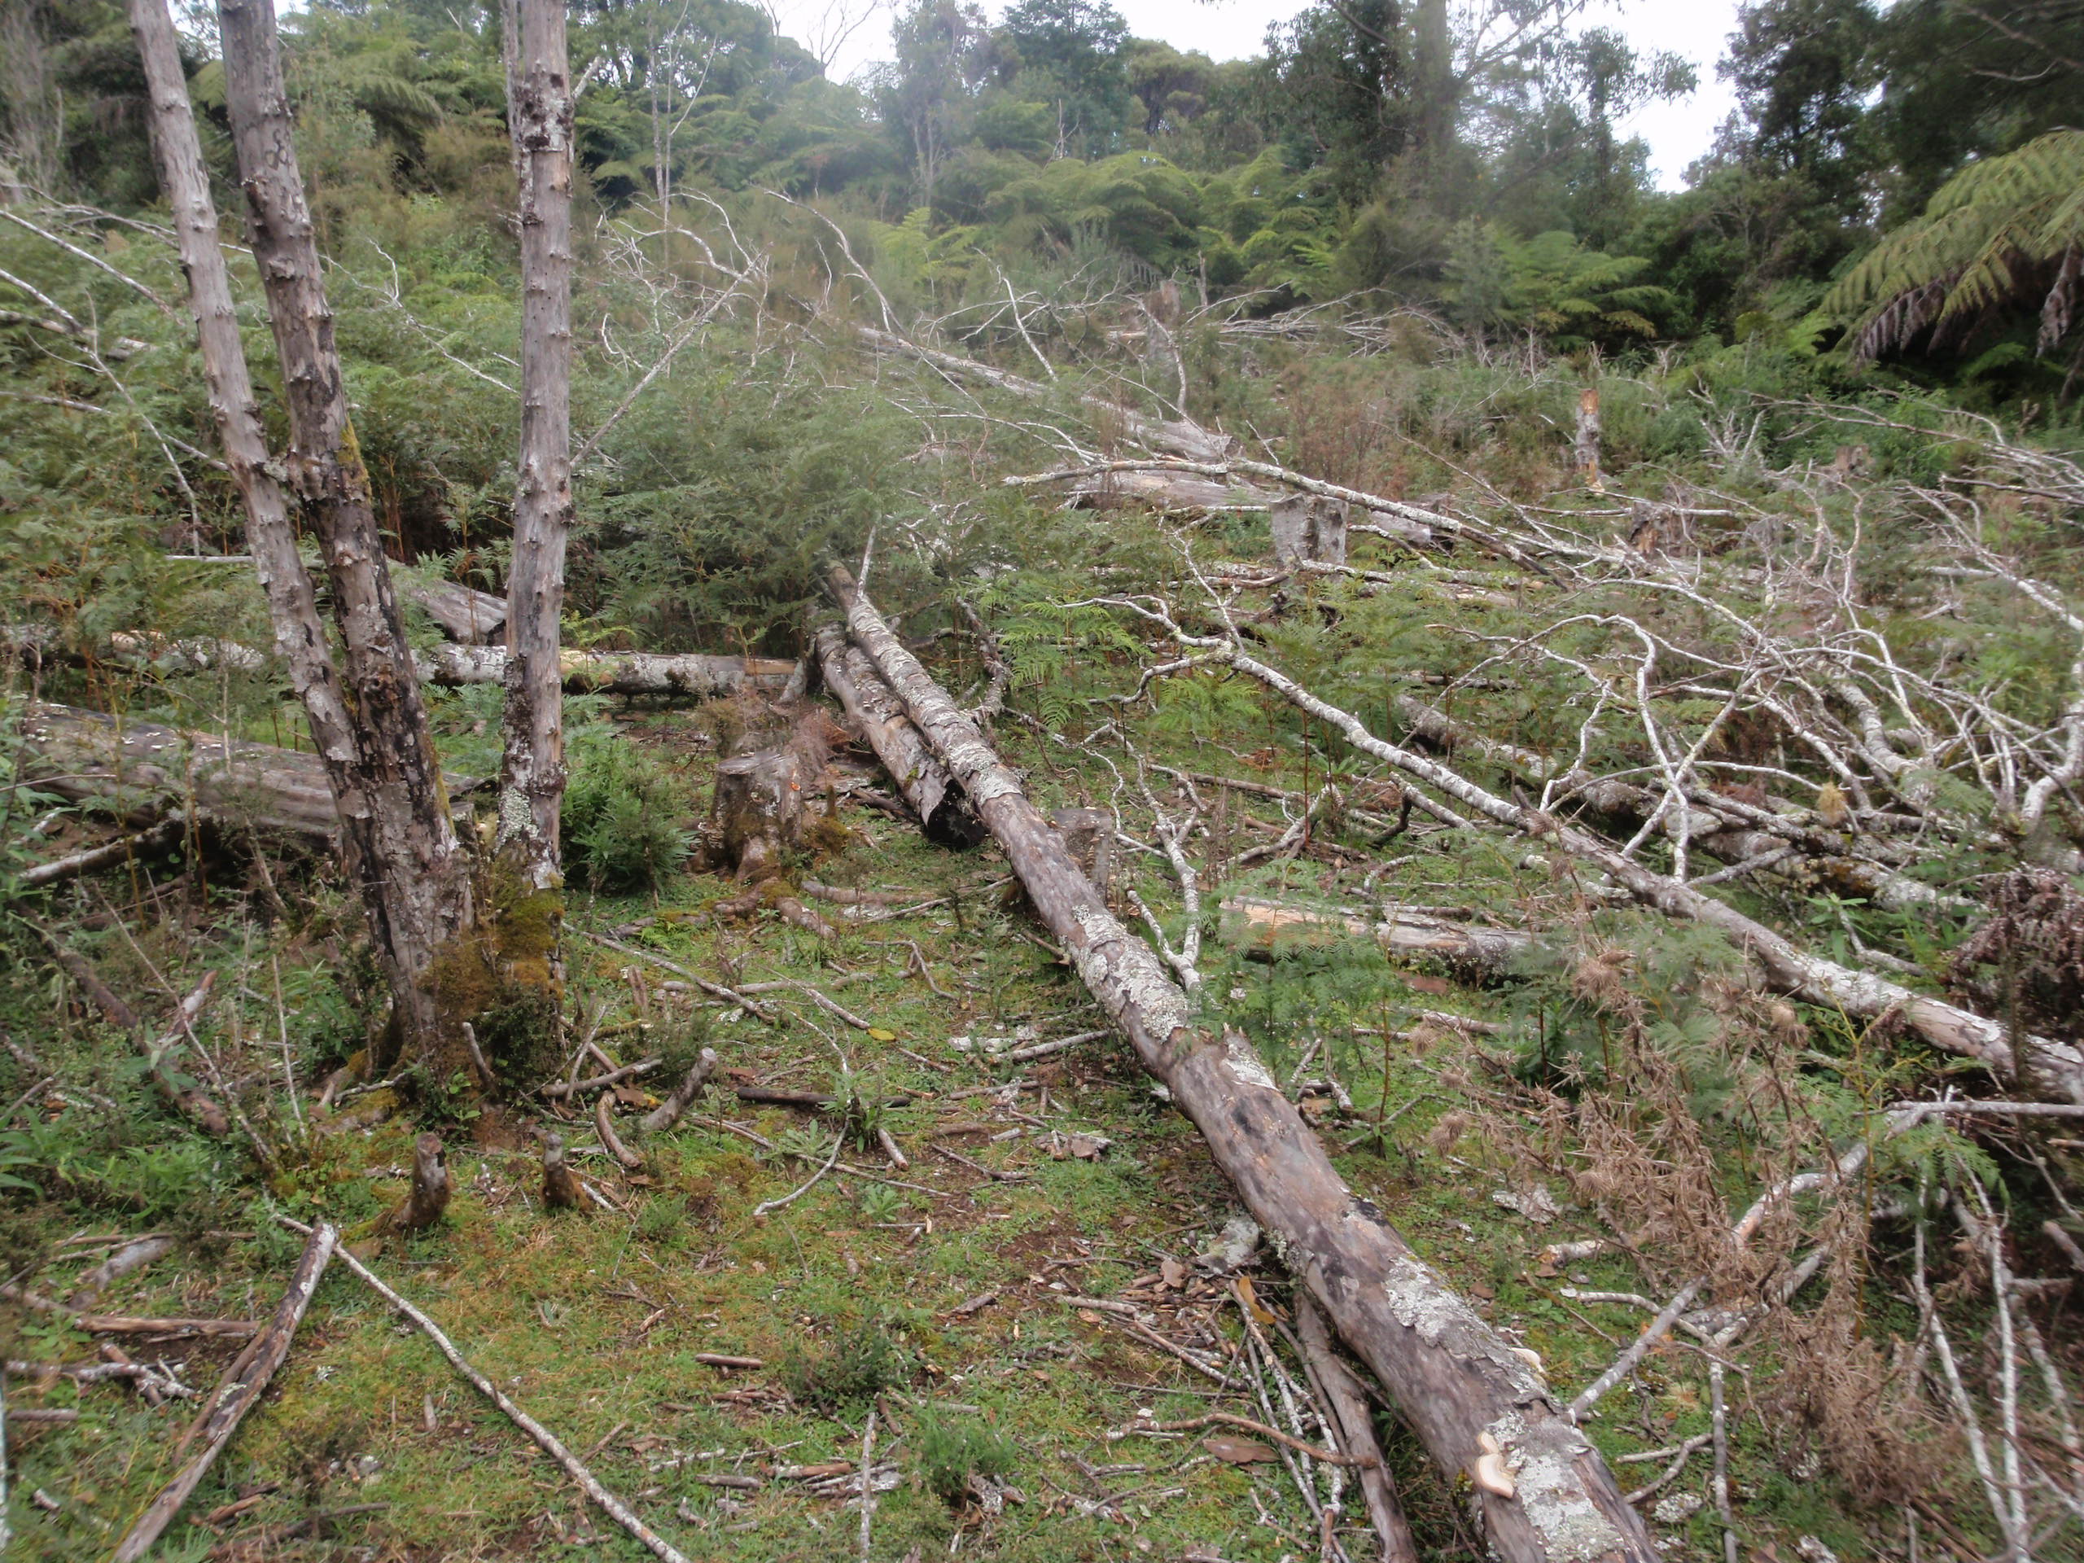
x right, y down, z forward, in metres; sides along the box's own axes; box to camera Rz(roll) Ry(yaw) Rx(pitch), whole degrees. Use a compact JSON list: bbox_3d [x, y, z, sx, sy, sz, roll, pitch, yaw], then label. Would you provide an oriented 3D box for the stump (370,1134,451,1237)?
[{"bbox_3d":[-1.061,0.667,2.816,0.115,0.140,0.080,-5,14,-22],"label":"stump"}]

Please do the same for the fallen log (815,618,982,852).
[{"bbox_3d":[-0.756,-0.352,7.700,0.220,0.220,3.819,-3,14,-13],"label":"fallen log"}]

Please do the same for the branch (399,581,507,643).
[{"bbox_3d":[-3.098,-0.937,8.825,0.220,0.210,1.126,-10,21,-39],"label":"branch"}]

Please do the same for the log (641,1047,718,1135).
[{"bbox_3d":[-0.727,0.620,3.395,0.045,0.050,0.218,6,34,24],"label":"log"}]

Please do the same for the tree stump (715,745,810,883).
[{"bbox_3d":[-0.838,0.089,4.993,0.265,0.350,0.260,-2,13,-9],"label":"tree stump"}]

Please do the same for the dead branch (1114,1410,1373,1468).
[{"bbox_3d":[0.267,0.887,2.259,0.348,0.040,0.055,2,18,8],"label":"dead branch"}]

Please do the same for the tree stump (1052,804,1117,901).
[{"bbox_3d":[0.104,0.192,4.185,0.155,0.230,0.155,0,13,1],"label":"tree stump"}]

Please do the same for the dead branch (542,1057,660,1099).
[{"bbox_3d":[-0.851,0.573,3.262,0.232,0.035,0.040,-12,21,-23],"label":"dead branch"}]

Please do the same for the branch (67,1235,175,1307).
[{"bbox_3d":[-1.515,0.808,2.783,0.040,0.040,0.167,8,23,32],"label":"branch"}]

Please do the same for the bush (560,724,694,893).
[{"bbox_3d":[-1.098,0.045,4.391,0.380,0.400,0.350,-3,13,-14],"label":"bush"}]

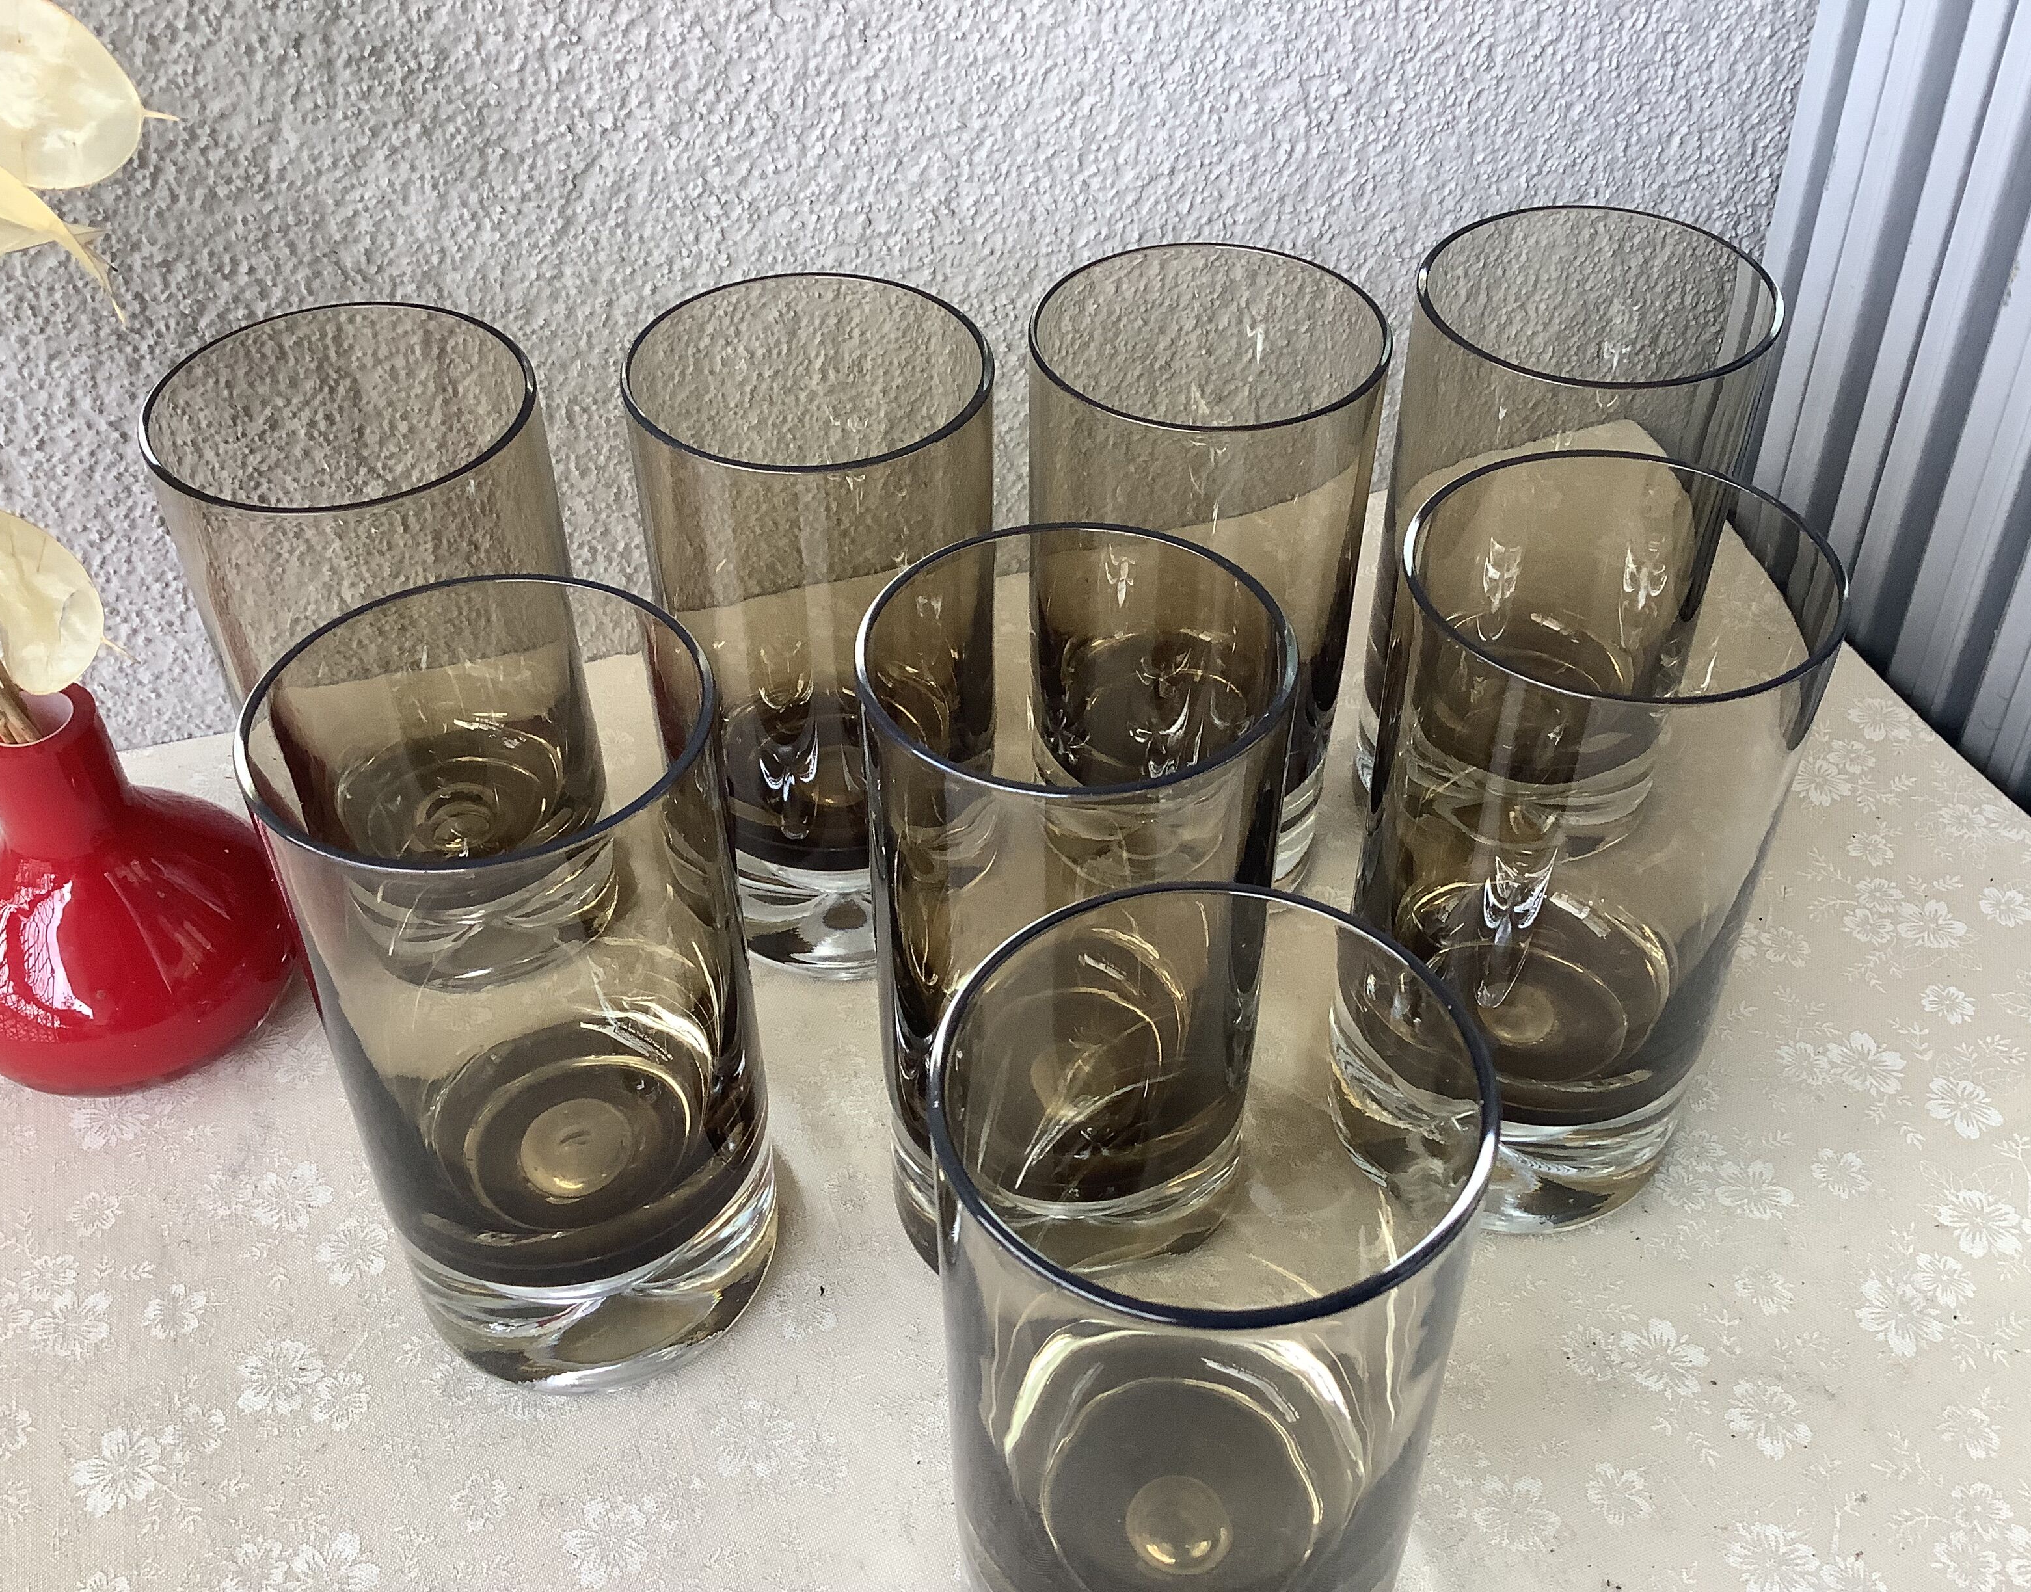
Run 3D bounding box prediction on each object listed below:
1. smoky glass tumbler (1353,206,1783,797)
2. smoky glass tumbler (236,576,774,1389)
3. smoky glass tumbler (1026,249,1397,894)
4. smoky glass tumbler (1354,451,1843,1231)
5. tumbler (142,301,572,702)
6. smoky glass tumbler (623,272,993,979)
[{"bbox_3d":[0.118,-0.049,0.429,0.071,0.141,0.071,0,42,0],"label":"smoky glass tumbler"},{"bbox_3d":[-0.081,0.040,0.334,0.071,0.141,0.071,0,42,0],"label":"smoky glass tumbler"},{"bbox_3d":[0.038,-0.039,0.419,0.071,0.141,0.071,0,42,0],"label":"smoky glass tumbler"},{"bbox_3d":[0.100,0.015,0.360,0.071,0.141,0.071,0,42,0],"label":"smoky glass tumbler"},{"bbox_3d":[-0.125,-0.022,0.401,0.071,0.141,0.071,0,42,0],"label":"tumbler"},{"bbox_3d":[-0.039,-0.030,0.410,0.071,0.141,0.071,0,42,0],"label":"smoky glass tumbler"}]

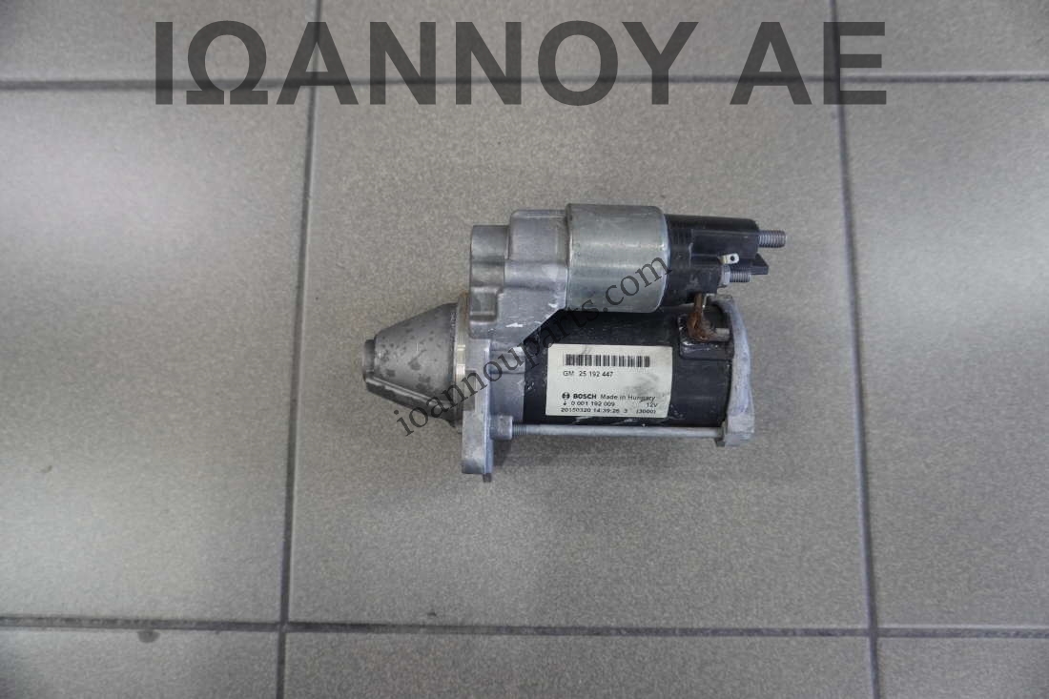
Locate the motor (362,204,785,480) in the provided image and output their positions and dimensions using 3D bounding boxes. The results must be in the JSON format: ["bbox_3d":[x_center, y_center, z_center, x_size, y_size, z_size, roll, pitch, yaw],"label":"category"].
[{"bbox_3d":[0.018,0.001,0.328,0.194,0.100,0.121,1,82,1],"label":"motor"}]

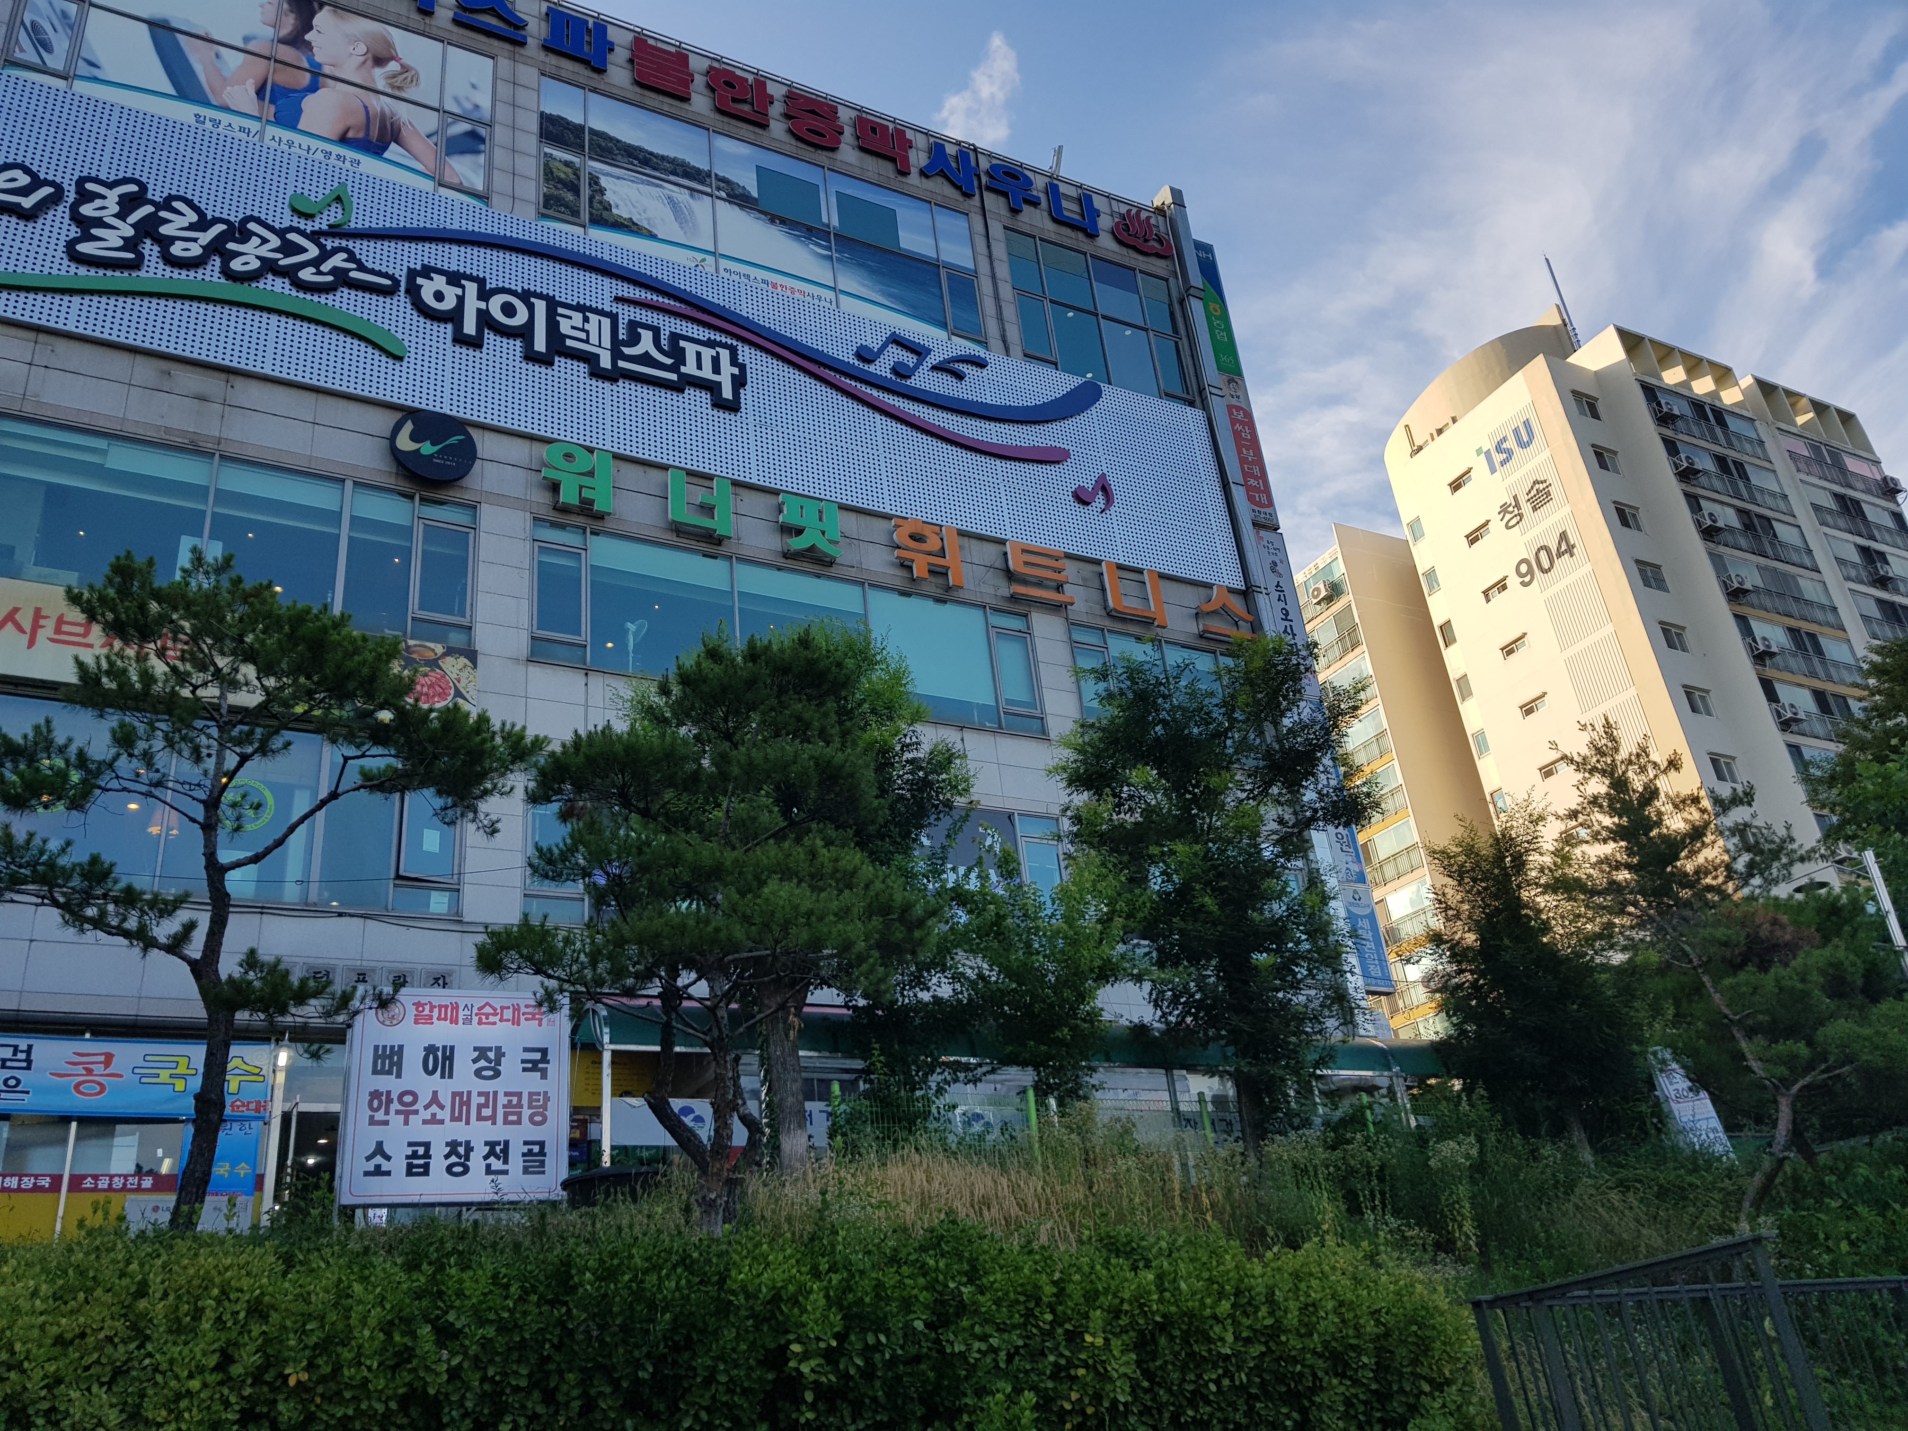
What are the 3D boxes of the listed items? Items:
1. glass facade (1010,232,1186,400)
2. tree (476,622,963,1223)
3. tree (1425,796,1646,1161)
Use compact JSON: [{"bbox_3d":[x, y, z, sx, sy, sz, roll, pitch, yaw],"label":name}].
[{"bbox_3d":[3.187,-8.447,30.669,4.286,3.647,0.200,8,-28,-28],"label":"glass facade"},{"bbox_3d":[-1.853,1.421,11.341,3.742,4.858,3.472,-6,-25,0],"label":"tree"},{"bbox_3d":[5.756,2.527,14.190,1.950,3.688,1.900,-6,-25,0],"label":"tree"}]

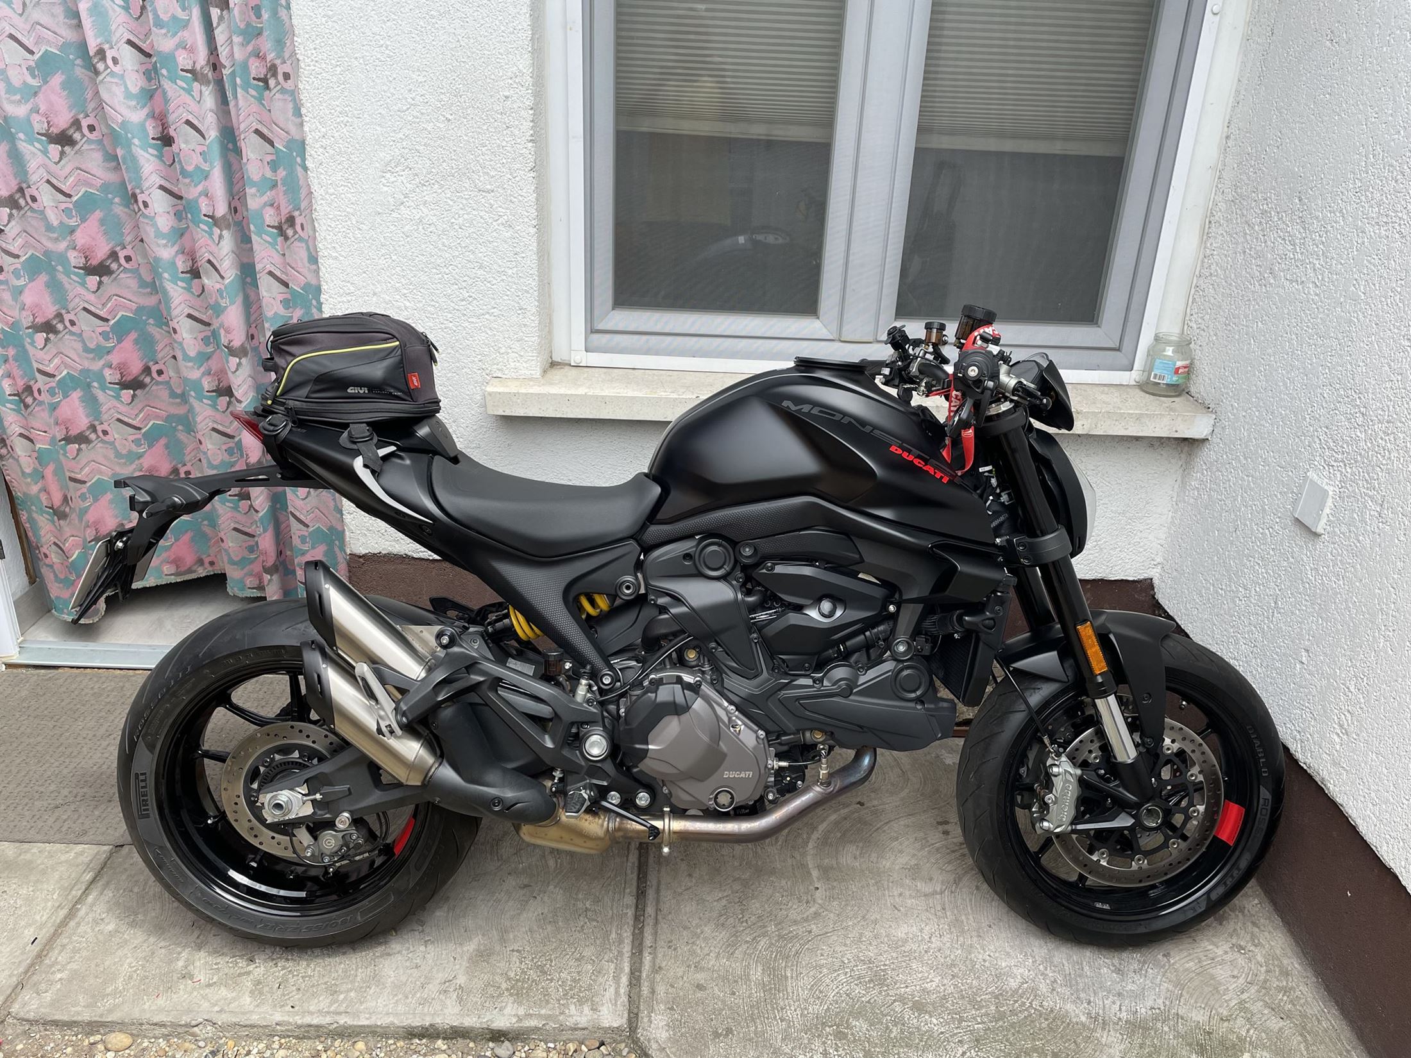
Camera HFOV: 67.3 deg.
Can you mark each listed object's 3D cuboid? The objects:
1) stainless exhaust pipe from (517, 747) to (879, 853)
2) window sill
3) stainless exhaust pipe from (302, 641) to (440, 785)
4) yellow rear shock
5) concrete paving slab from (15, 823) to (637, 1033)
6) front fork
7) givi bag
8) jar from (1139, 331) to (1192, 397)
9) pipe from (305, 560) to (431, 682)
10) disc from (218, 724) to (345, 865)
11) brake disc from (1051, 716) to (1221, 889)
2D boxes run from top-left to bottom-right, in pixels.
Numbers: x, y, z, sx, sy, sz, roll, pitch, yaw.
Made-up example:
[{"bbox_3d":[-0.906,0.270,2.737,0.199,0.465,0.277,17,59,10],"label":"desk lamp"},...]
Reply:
[{"bbox_3d":[-0.011,0.479,1.879,0.640,0.195,0.150,1,10,-4],"label":"stainless exhaust pipe"},{"bbox_3d":[0.329,-0.300,2.489,1.645,0.056,0.215,2,24,-1],"label":"window sill"},{"bbox_3d":[-0.543,0.298,1.694,0.290,0.100,0.095,40,5,-10],"label":"stainless exhaust pipe"},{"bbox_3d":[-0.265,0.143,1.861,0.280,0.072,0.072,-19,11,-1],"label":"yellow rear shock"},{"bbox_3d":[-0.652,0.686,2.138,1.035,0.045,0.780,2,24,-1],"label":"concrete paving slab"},{"bbox_3d":[0.640,0.125,1.923,0.100,0.760,0.270,-23,11,0],"label":"front fork"},{"bbox_3d":[-0.575,-0.273,1.764,0.265,0.180,0.215,1,10,-4],"label":"givi bag"},{"bbox_3d":[1.101,-0.392,2.528,0.100,0.136,0.100,2,24,-1],"label":"jar"},{"bbox_3d":[-0.531,0.169,1.674,0.285,0.105,0.095,40,5,-10],"label":"pipe"},{"bbox_3d":[-0.692,0.443,1.796,0.245,0.245,0.018,0,10,-5],"label":"disc"},{"bbox_3d":[0.780,0.493,1.926,0.320,0.320,0.022,2,5,-1],"label":"brake disc"}]

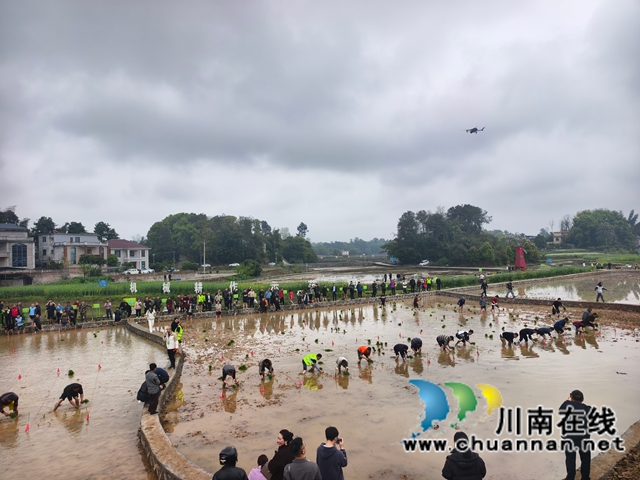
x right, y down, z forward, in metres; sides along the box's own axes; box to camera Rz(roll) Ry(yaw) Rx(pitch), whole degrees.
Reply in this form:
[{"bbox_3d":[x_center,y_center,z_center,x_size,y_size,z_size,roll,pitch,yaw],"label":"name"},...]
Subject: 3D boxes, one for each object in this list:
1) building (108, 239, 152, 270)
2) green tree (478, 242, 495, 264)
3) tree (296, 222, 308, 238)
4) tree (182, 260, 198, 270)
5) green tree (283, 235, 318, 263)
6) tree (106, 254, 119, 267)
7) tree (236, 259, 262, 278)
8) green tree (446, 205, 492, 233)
[{"bbox_3d":[-56.000,4.080,123.000,8.530,8.470,10.660,-1,-1,45],"label":"building"},{"bbox_3d":[48.110,3.860,123.000,4.550,6.220,4.550,0,-1,20],"label":"green tree"},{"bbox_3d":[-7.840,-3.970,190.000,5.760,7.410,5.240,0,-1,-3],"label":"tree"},{"bbox_3d":[-36.540,7.240,120.000,4.630,2.760,3.860,0,-1,-17],"label":"tree"},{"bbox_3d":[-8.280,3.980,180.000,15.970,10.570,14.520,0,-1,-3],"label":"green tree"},{"bbox_3d":[-51.700,5.210,106.000,2.860,3.130,2.860,0,-1,-25],"label":"tree"},{"bbox_3d":[-15.930,6.360,96.000,6.130,4.210,5.580,0,-1,-10],"label":"tree"},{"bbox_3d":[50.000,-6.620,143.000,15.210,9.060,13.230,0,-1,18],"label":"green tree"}]

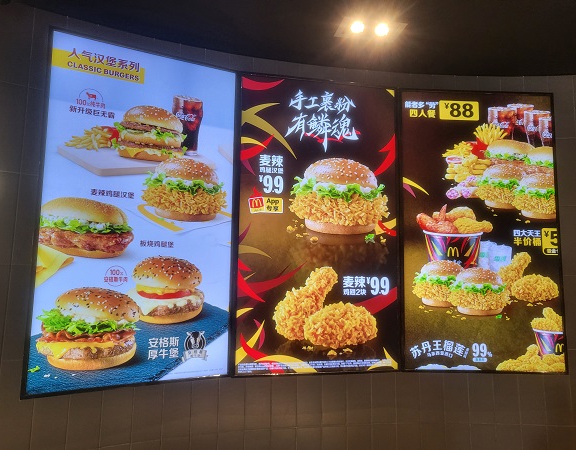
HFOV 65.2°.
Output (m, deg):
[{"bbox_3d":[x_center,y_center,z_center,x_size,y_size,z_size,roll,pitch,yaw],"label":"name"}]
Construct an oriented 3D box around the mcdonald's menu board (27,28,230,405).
[{"bbox_3d":[-0.532,-0.043,1.673,0.710,1.240,0.050,4,-7,-28],"label":"mcdonald's menu board"}]

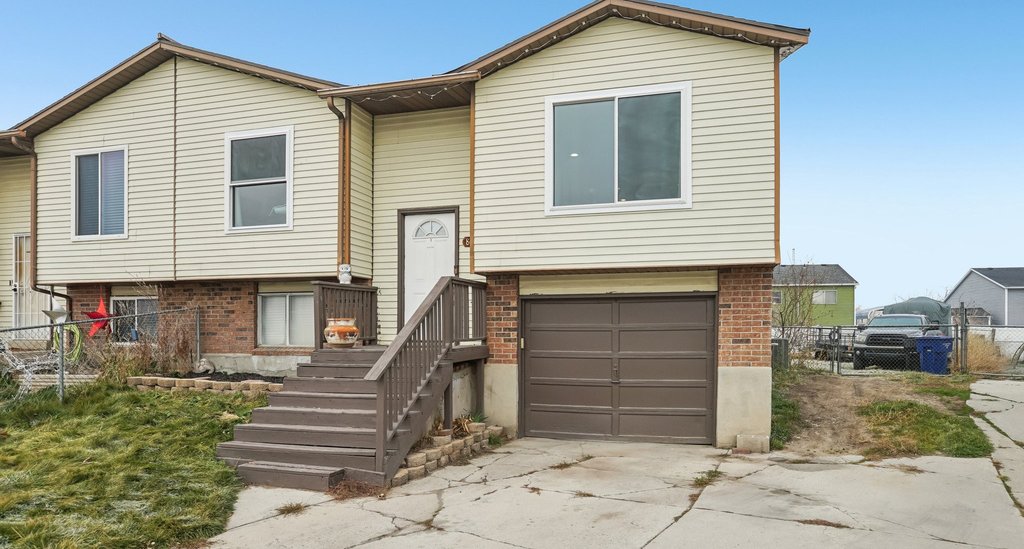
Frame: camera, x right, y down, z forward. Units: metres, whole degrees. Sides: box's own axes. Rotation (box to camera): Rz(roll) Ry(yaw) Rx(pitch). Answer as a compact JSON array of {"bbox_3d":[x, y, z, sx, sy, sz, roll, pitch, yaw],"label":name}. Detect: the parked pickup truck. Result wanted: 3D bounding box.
[{"bbox_3d":[14.300,2.450,22.000,2.020,1.930,5.700,-2,-4,41],"label":"parked pickup truck"}]

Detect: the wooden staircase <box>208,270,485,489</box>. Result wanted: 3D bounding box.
[{"bbox_3d":[-1.820,1.110,7.660,2.150,2.150,3.900,-1,-3,15],"label":"wooden staircase"}]

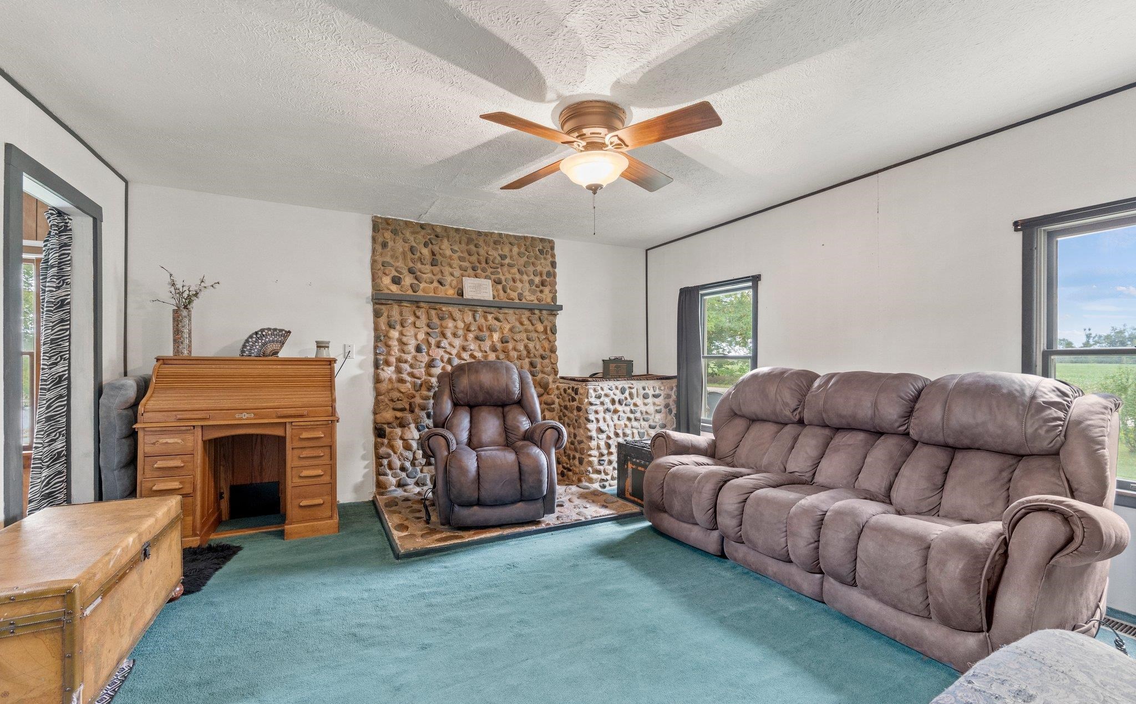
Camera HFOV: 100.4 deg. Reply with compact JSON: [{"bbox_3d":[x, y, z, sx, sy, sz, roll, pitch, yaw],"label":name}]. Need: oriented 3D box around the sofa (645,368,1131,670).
[{"bbox_3d":[1.459,0.641,2.631,1.063,1.063,2.187,0,0,-27],"label":"sofa"}]

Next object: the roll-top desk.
[{"bbox_3d":[-2.138,0.628,3.200,1.055,1.162,0.632,0,0,-27],"label":"roll-top desk"}]

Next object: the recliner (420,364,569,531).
[{"bbox_3d":[-0.641,0.615,3.685,0.984,1.109,0.972,0,0,-19],"label":"recliner"}]

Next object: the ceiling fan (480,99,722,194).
[{"bbox_3d":[0.122,-0.953,2.290,1.021,0.364,1.021,0,0,0],"label":"ceiling fan"}]

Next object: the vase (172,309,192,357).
[{"bbox_3d":[-2.591,-0.134,3.173,0.100,0.326,0.100,0,0,-27],"label":"vase"}]

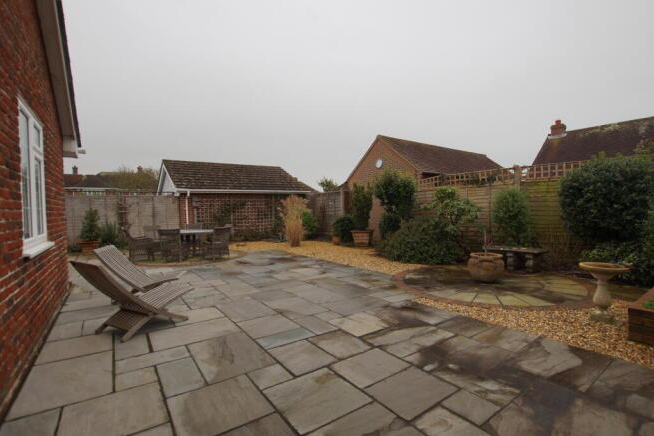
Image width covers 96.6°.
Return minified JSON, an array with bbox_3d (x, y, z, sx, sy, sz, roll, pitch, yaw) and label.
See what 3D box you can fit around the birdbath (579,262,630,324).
[{"bbox_3d":[3.337,0.901,3.500,0.450,0.640,0.450,0,2,44],"label":"birdbath"}]

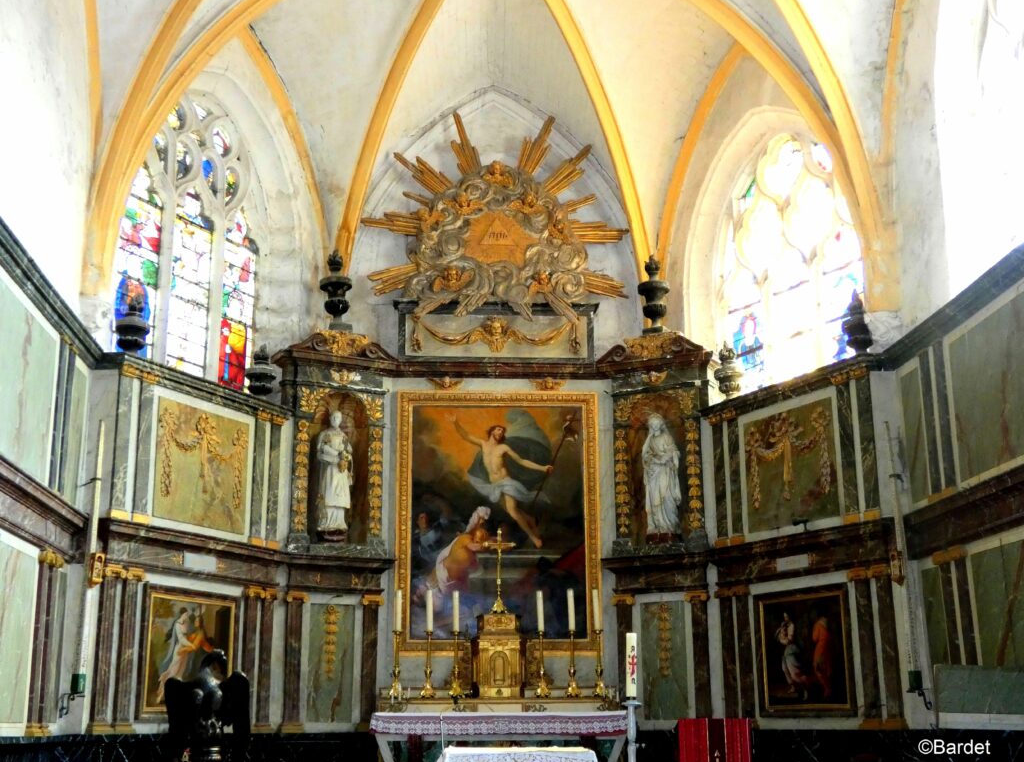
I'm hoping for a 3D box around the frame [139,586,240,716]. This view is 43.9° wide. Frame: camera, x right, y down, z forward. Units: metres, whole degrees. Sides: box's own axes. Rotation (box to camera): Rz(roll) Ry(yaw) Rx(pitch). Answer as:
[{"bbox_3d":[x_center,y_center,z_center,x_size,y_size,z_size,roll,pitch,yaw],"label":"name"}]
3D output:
[{"bbox_3d":[-2.942,2.510,11.648,0.080,1.055,1.017,-10,-18,31],"label":"frame"}]

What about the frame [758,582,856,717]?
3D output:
[{"bbox_3d":[2.707,2.531,11.828,0.080,1.102,1.089,10,-18,-31],"label":"frame"}]

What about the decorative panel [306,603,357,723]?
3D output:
[{"bbox_3d":[-1.901,2.978,13.422,0.490,1.213,0.048,7,-17,-26],"label":"decorative panel"}]

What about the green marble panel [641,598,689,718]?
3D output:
[{"bbox_3d":[1.627,2.976,13.543,0.500,1.230,0.048,-9,-17,27],"label":"green marble panel"}]

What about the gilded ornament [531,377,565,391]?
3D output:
[{"bbox_3d":[0.388,0.039,13.955,0.370,0.145,0.110,0,-16,0],"label":"gilded ornament"}]

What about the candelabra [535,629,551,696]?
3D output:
[{"bbox_3d":[0.313,2.843,12.758,0.140,0.660,0.140,0,-16,0],"label":"candelabra"}]

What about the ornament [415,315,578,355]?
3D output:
[{"bbox_3d":[-0.171,-0.509,14.095,1.823,0.402,0.150,0,-16,0],"label":"ornament"}]

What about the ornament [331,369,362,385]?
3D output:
[{"bbox_3d":[-1.791,-0.034,13.750,0.310,0.135,0.100,8,-18,-28],"label":"ornament"}]

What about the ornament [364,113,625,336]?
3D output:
[{"bbox_3d":[-0.215,-1.898,15.035,3.038,2.472,0.427,1,-15,-4],"label":"ornament"}]

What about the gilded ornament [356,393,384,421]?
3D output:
[{"bbox_3d":[-1.580,0.299,14.307,0.280,0.280,0.067,7,-17,-26],"label":"gilded ornament"}]

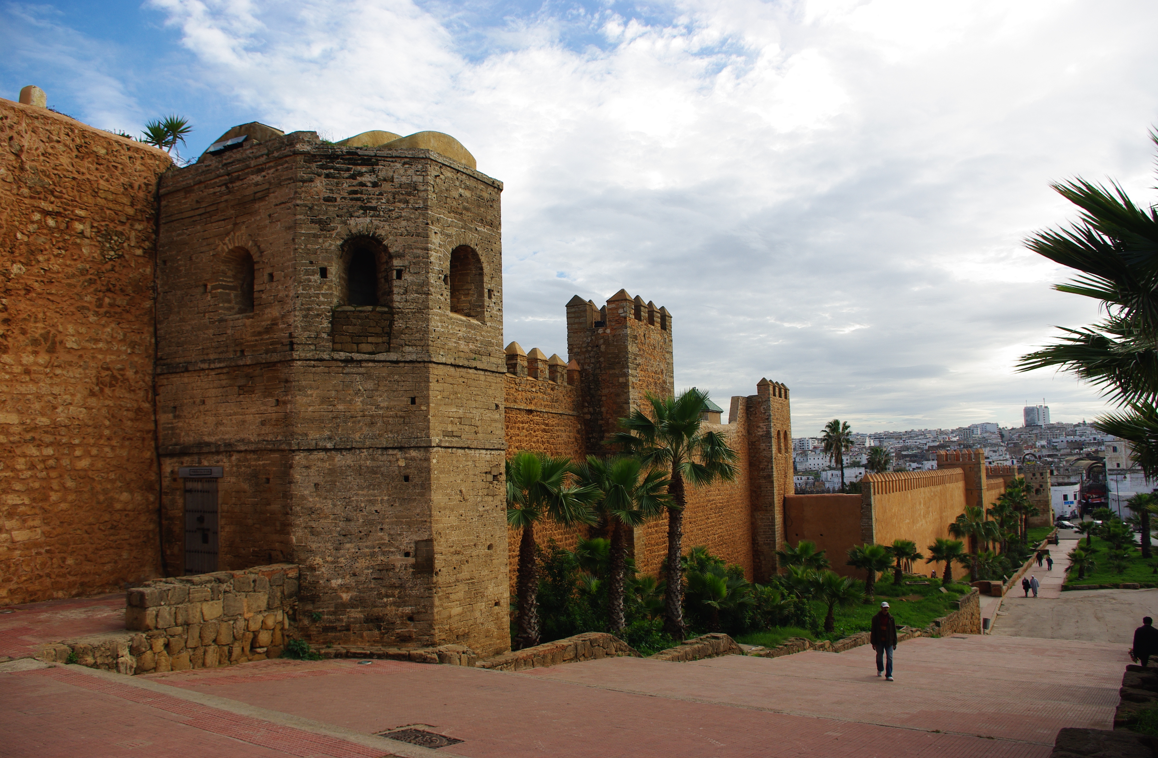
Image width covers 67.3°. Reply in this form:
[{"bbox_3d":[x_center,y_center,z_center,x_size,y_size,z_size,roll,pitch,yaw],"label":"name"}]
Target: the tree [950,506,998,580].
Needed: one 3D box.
[{"bbox_3d":[35.167,14.729,77.449,4.260,6.530,4.260,-2,-5,0],"label":"tree"}]

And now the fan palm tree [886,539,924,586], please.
[{"bbox_3d":[15.413,8.655,41.099,1.796,2.148,1.796,-1,-5,0],"label":"fan palm tree"}]

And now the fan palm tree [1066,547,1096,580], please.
[{"bbox_3d":[48.582,17.811,84.147,2.889,3.190,2.889,-1,-5,0],"label":"fan palm tree"}]

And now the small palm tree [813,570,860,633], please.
[{"bbox_3d":[8.313,7.185,28.090,1.519,1.950,1.519,-1,-5,0],"label":"small palm tree"}]

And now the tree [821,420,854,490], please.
[{"bbox_3d":[26.993,10.325,90.570,3.486,12.361,3.486,-1,-5,0],"label":"tree"}]

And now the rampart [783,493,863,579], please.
[{"bbox_3d":[17.422,11.154,61.167,5.400,6.090,0.760,-5,-6,32],"label":"rampart"}]

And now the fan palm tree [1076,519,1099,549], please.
[{"bbox_3d":[74.294,22.755,127.193,3.176,4.184,3.176,-1,-5,0],"label":"fan palm tree"}]

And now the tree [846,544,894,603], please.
[{"bbox_3d":[11.909,7.979,35.609,1.926,2.370,1.926,-1,-5,0],"label":"tree"}]

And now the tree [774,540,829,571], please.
[{"bbox_3d":[8.876,7.612,34.613,2.196,2.444,2.196,-1,-5,0],"label":"tree"}]

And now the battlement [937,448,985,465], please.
[{"bbox_3d":[41.538,8.494,94.568,4.160,1.780,4.160,-5,-6,32],"label":"battlement"}]

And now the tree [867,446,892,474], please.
[{"bbox_3d":[38.768,14.208,111.122,3.450,11.160,3.450,-2,-5,0],"label":"tree"}]

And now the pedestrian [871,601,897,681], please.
[{"bbox_3d":[6.955,5.943,19.782,0.580,1.730,0.420,-3,-6,13],"label":"pedestrian"}]

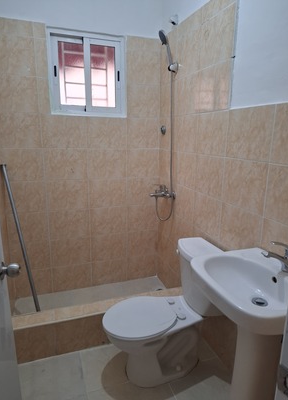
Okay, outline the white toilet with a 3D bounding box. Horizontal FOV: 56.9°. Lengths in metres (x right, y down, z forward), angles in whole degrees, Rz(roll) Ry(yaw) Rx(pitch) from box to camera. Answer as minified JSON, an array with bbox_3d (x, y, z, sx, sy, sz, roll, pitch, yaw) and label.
[{"bbox_3d":[0.094,0.683,1.569,0.668,0.770,0.375,-4,14,-19],"label":"white toilet"}]

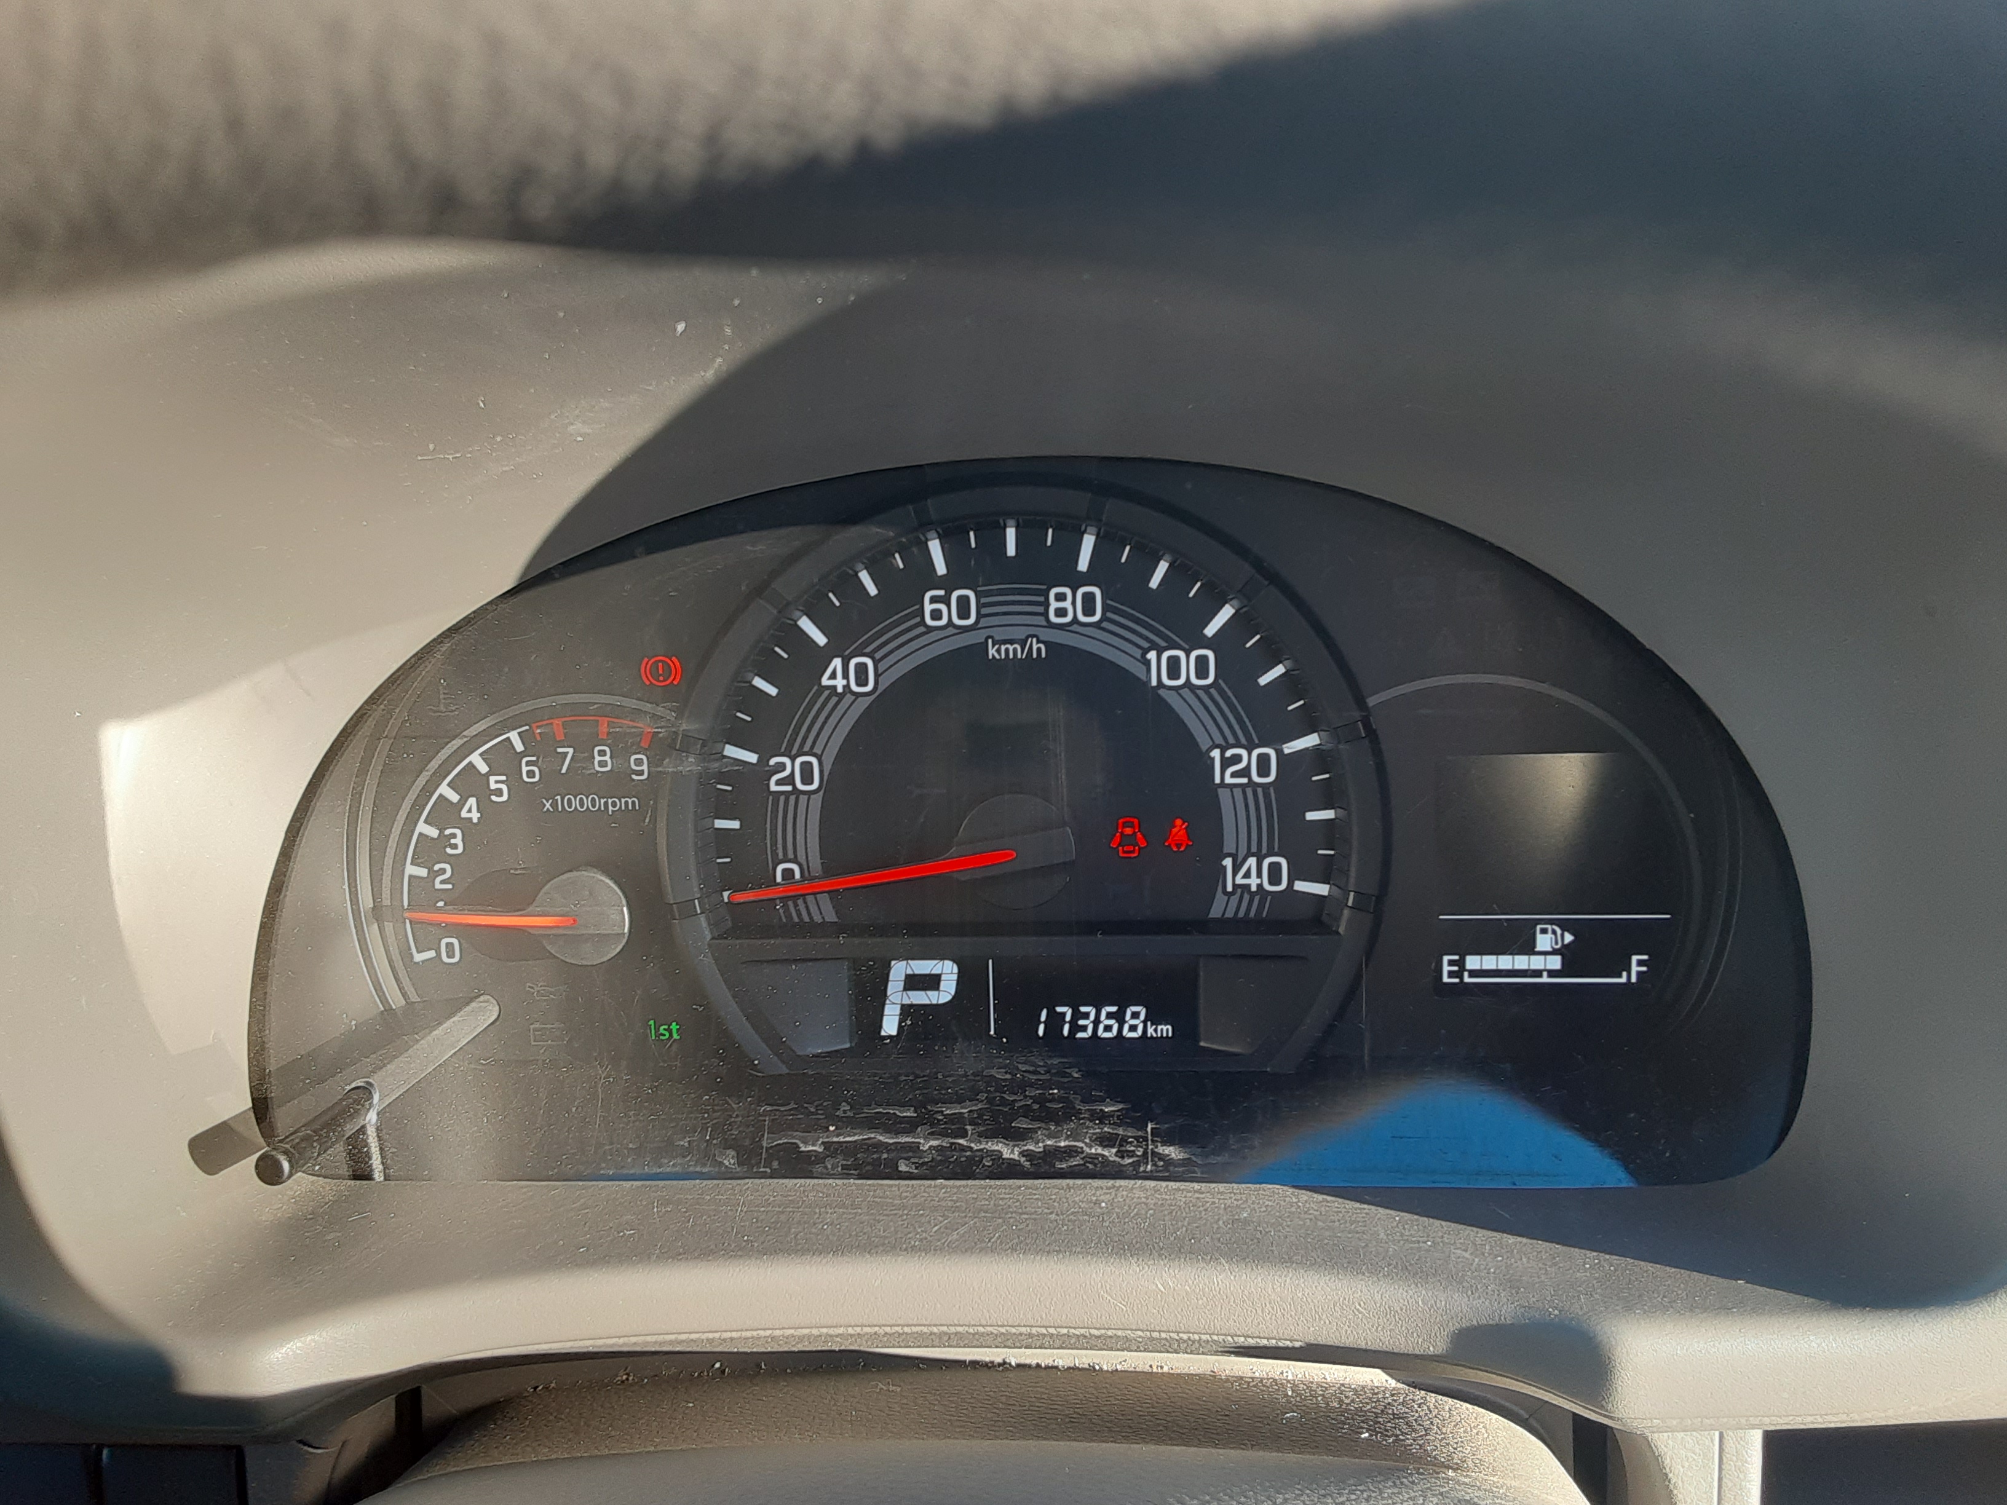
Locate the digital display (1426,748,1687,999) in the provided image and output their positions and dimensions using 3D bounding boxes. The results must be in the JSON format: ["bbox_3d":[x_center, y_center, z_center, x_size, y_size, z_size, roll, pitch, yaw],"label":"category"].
[{"bbox_3d":[0.105,0.024,0.300,0.047,0.047,0.008,-1,8,5],"label":"digital display"}]

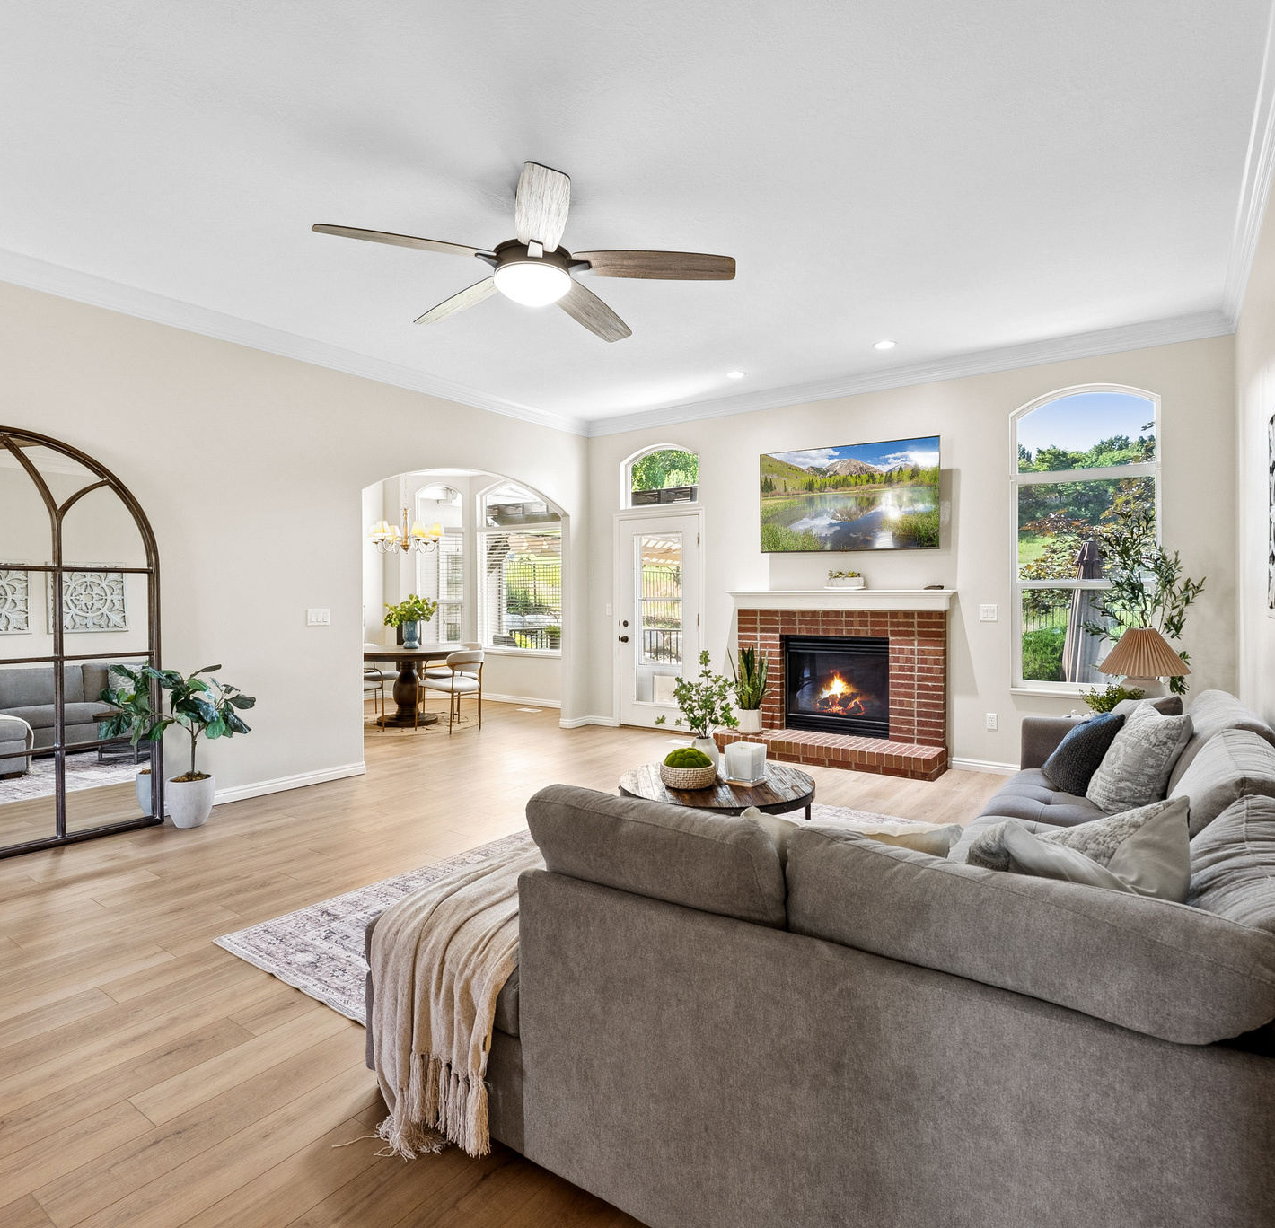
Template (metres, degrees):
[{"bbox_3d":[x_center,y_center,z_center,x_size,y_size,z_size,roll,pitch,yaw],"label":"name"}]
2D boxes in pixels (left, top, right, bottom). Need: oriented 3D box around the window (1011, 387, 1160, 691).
[{"bbox_3d":[2.960,-0.490,4.770,0.860,2.040,0.100,1,1,37],"label":"window"}]

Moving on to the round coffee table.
[{"bbox_3d":[0.377,0.999,3.422,0.920,0.405,0.920,0,1,0],"label":"round coffee table"}]

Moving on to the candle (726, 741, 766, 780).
[{"bbox_3d":[0.490,0.657,3.220,0.140,0.155,0.140,1,1,45],"label":"candle"}]

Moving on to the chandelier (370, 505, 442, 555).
[{"bbox_3d":[-2.353,-0.857,7.300,0.760,0.520,0.760,1,1,37],"label":"chandelier"}]

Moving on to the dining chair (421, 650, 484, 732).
[{"bbox_3d":[-1.810,0.758,7.038,0.550,0.770,0.560,1,1,39],"label":"dining chair"}]

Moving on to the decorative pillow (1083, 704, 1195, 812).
[{"bbox_3d":[1.935,0.555,2.760,0.160,0.450,0.430,29,10,15],"label":"decorative pillow"}]

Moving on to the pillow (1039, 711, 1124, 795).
[{"bbox_3d":[1.883,0.573,3.002,0.150,0.410,0.440,33,5,5],"label":"pillow"}]

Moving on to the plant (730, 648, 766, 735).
[{"bbox_3d":[0.895,0.612,5.750,0.290,0.690,0.280,0,1,0],"label":"plant"}]

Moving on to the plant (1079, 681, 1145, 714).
[{"bbox_3d":[2.356,0.440,3.550,0.320,0.240,0.300,0,1,34],"label":"plant"}]

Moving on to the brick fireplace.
[{"bbox_3d":[1.475,0.527,5.582,1.720,1.250,0.460,0,1,34],"label":"brick fireplace"}]

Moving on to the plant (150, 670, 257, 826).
[{"bbox_3d":[-2.507,0.748,4.066,0.580,0.910,0.600,0,1,37],"label":"plant"}]

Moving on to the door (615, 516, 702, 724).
[{"bbox_3d":[0.204,0.088,6.820,0.915,2.030,0.080,1,1,37],"label":"door"}]

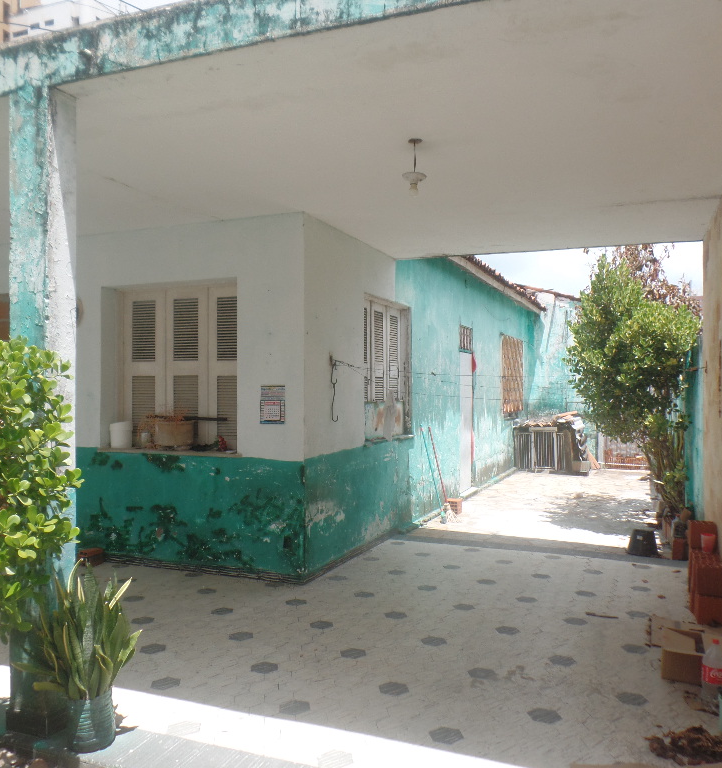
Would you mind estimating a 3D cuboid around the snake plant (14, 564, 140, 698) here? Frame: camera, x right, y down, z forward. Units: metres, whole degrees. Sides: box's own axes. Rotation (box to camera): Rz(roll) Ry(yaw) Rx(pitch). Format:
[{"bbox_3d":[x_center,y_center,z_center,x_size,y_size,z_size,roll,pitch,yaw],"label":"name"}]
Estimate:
[{"bbox_3d":[-1.240,1.100,3.000,0.500,0.590,0.440,0,0,0],"label":"snake plant"}]

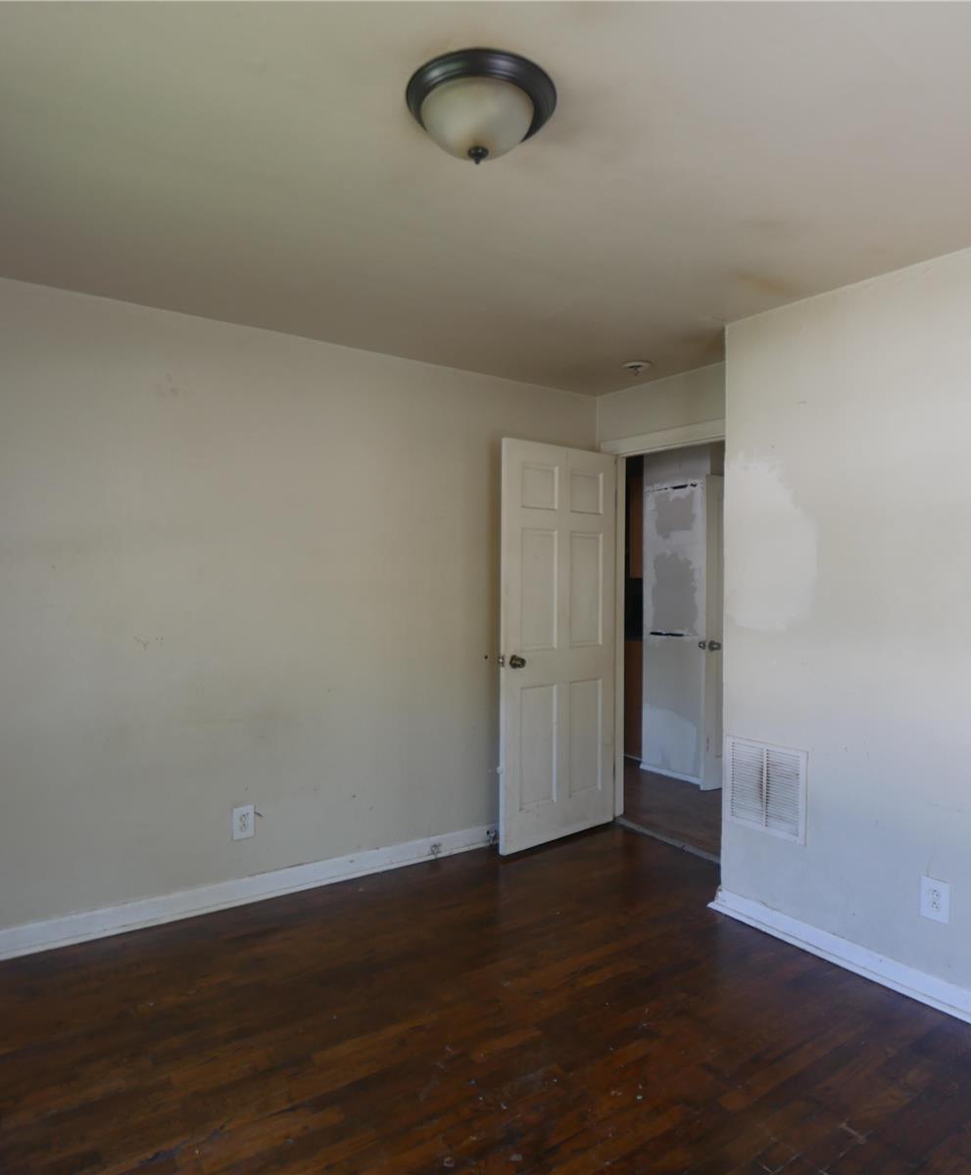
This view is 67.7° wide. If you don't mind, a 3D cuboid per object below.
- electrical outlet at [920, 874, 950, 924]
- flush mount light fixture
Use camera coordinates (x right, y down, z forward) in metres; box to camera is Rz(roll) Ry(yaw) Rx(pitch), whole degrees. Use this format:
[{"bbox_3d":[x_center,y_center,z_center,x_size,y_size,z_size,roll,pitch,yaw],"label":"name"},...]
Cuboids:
[{"bbox_3d":[1.449,1.008,2.334,0.012,0.133,0.086,0,1,-36],"label":"electrical outlet"},{"bbox_3d":[-0.009,-1.001,1.597,0.331,0.136,0.331,1,1,0],"label":"flush mount light fixture"}]

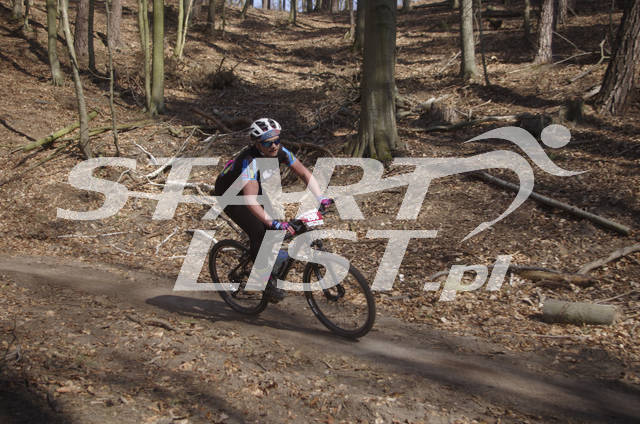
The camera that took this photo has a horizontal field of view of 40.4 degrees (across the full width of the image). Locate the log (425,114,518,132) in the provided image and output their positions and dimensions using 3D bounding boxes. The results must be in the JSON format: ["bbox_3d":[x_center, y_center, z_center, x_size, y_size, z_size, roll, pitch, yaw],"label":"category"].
[{"bbox_3d":[2.765,-1.623,15.900,1.667,0.170,0.200,-5,5,7],"label":"log"}]

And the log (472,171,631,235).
[{"bbox_3d":[2.695,-0.161,10.650,0.100,0.100,3.194,-2,14,-21],"label":"log"}]

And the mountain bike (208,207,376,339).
[{"bbox_3d":[-0.305,0.479,7.149,1.850,1.050,0.720,6,25,40],"label":"mountain bike"}]

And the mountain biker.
[{"bbox_3d":[-0.439,0.009,7.005,1.020,1.470,0.680,6,16,40],"label":"mountain biker"}]

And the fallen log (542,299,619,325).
[{"bbox_3d":[2.376,0.919,7.950,0.630,0.205,0.205,3,5,22],"label":"fallen log"}]

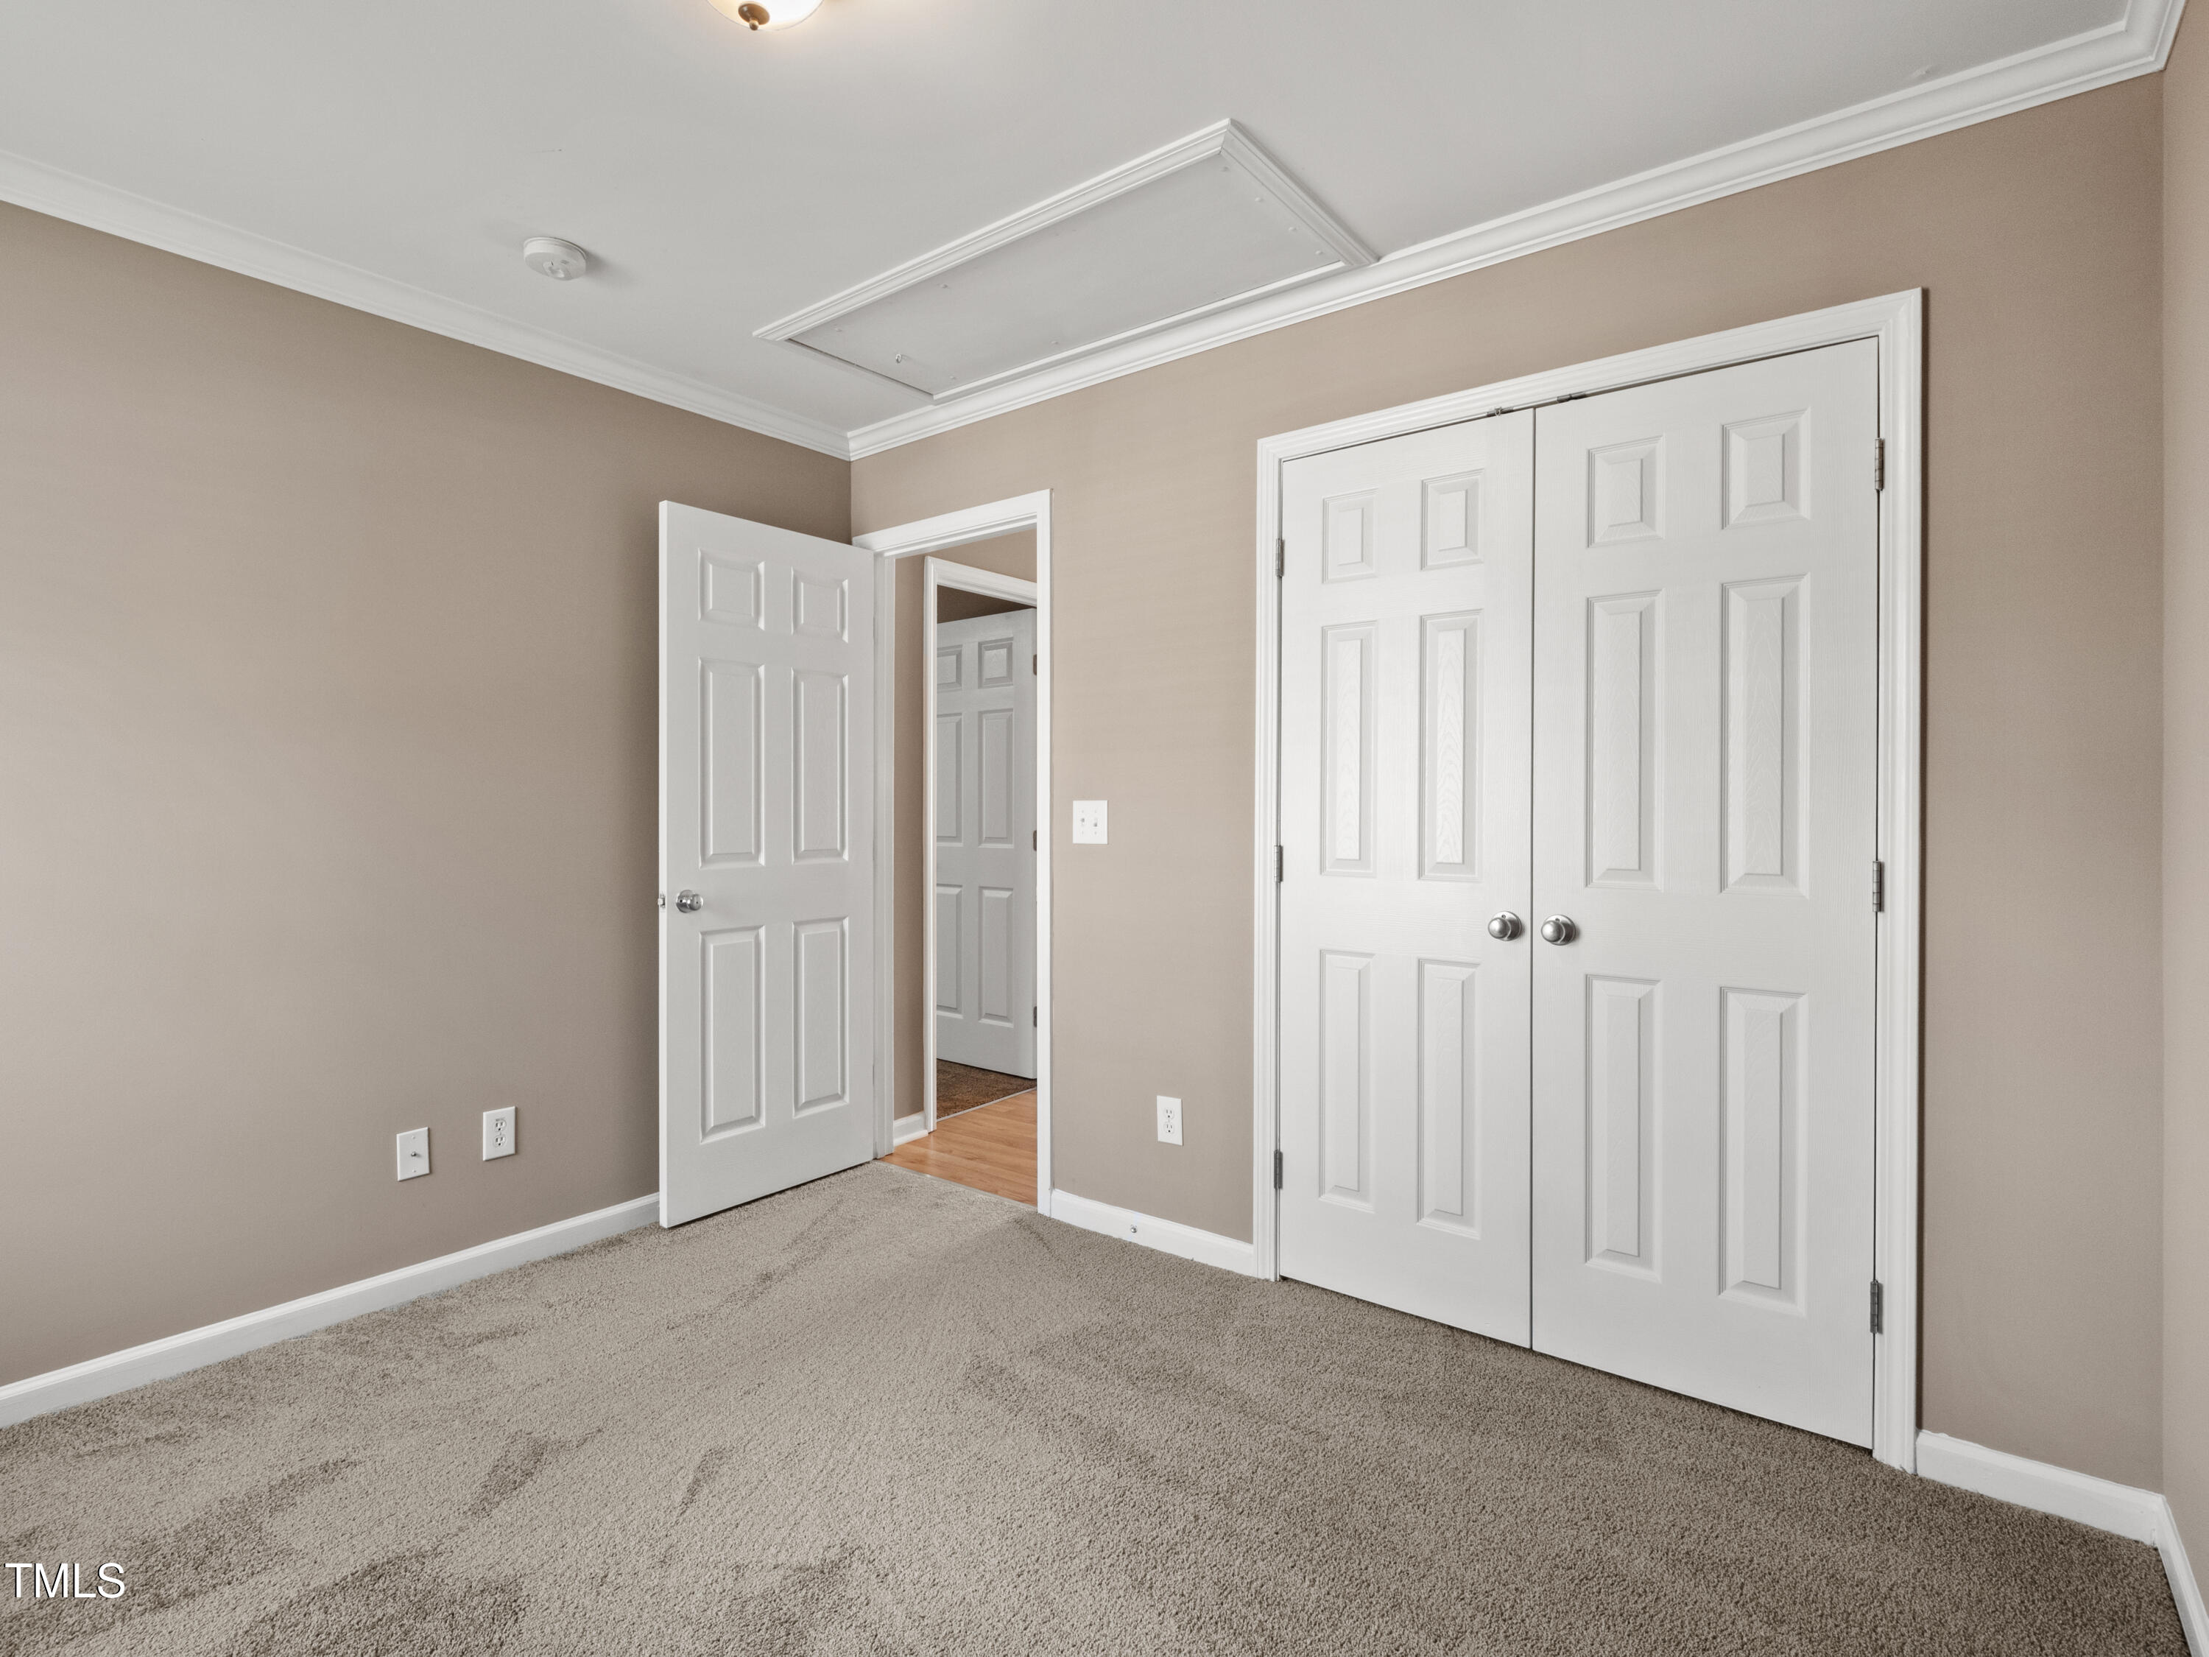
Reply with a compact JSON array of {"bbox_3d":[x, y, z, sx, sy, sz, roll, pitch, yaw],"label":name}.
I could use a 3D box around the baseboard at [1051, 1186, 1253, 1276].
[{"bbox_3d":[0.120,1.084,2.761,0.640,0.082,0.020,0,1,35],"label":"baseboard"}]

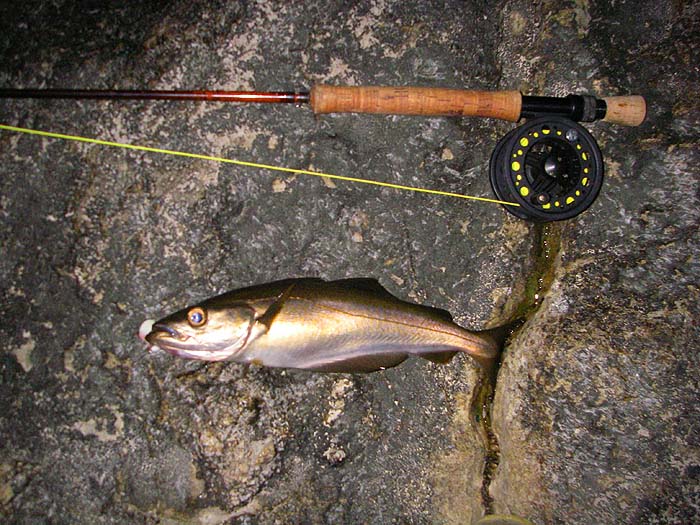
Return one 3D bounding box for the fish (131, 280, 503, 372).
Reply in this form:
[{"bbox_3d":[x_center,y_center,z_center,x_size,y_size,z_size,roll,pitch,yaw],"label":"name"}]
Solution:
[{"bbox_3d":[-0.025,0.058,0.700,0.334,0.044,0.083,2,93,-2],"label":"fish"}]

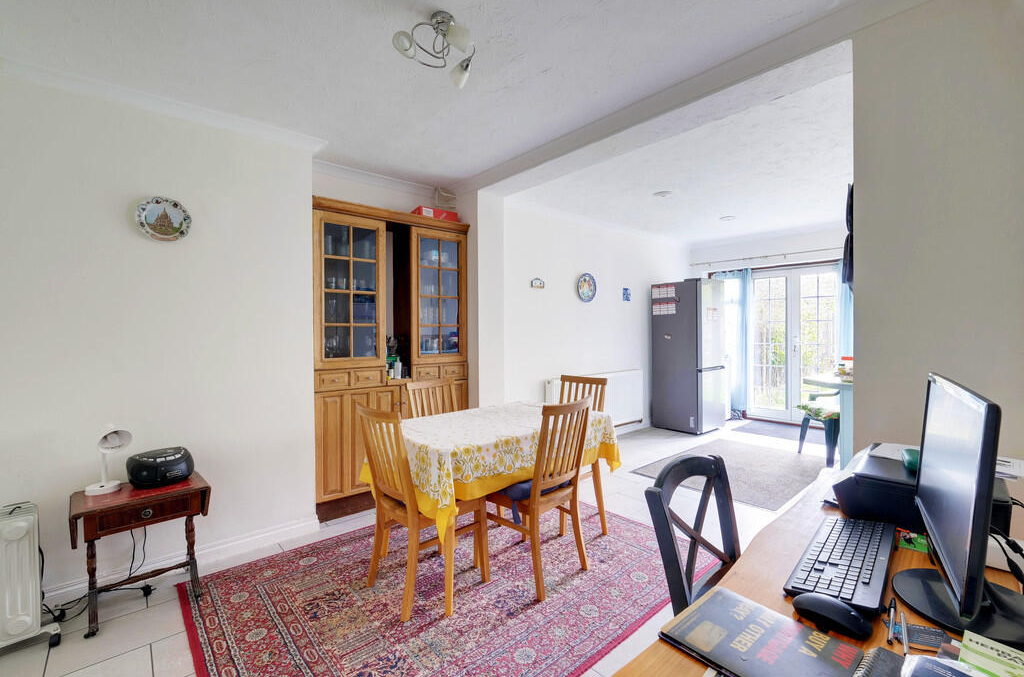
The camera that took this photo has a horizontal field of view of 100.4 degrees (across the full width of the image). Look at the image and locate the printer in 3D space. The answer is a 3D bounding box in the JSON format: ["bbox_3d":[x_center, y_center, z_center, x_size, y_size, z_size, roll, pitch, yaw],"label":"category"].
[{"bbox_3d":[1.117,0.413,1.169,0.400,0.135,0.325,-1,1,-42],"label":"printer"}]

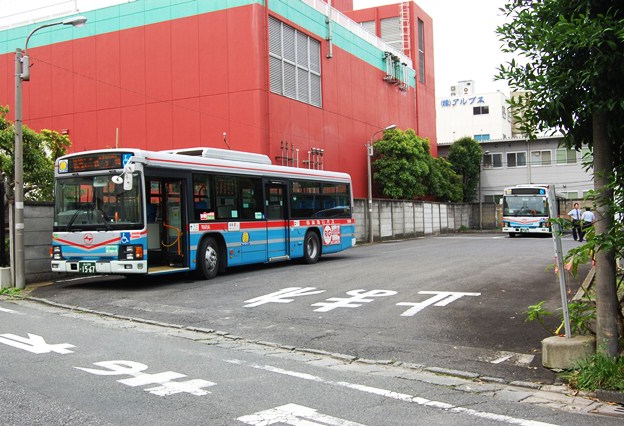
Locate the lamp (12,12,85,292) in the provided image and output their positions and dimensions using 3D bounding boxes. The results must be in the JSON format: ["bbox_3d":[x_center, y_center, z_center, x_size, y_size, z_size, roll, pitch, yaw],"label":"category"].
[{"bbox_3d":[-5.384,-1.183,14.163,1.650,5.420,0.300,-2,-1,14],"label":"lamp"}]

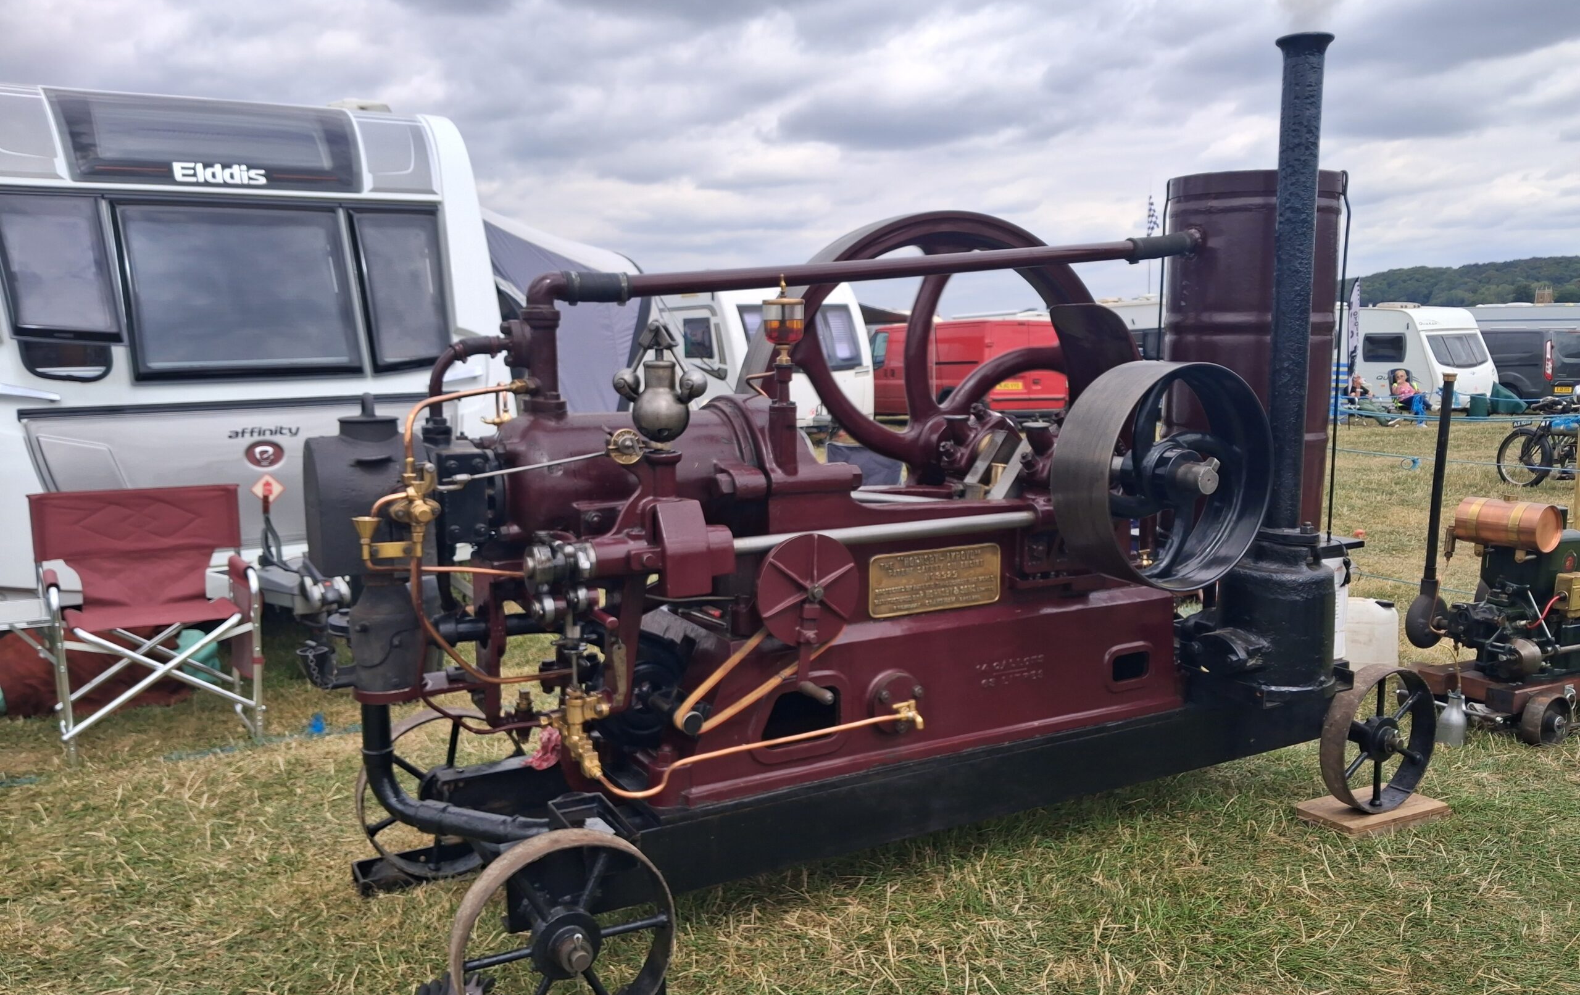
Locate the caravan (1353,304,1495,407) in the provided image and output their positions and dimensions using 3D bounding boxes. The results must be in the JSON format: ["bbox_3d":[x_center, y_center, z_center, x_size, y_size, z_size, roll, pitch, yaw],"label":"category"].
[{"bbox_3d":[14.250,-3.492,30.646,2.200,2.580,5.600,-4,7,-25],"label":"caravan"}]

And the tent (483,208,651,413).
[{"bbox_3d":[-2.540,-0.954,9.786,1.800,2.450,2.600,-4,8,-28],"label":"tent"}]

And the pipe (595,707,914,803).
[{"bbox_3d":[-0.066,0.588,2.815,0.790,0.085,0.070,-4,8,-28],"label":"pipe"}]

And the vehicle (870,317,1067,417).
[{"bbox_3d":[3.118,-2.290,23.743,1.970,2.040,4.950,-4,8,-27],"label":"vehicle"}]

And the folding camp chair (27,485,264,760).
[{"bbox_3d":[-2.360,0.438,4.577,0.680,0.880,0.500,-4,7,-25],"label":"folding camp chair"}]

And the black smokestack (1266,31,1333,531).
[{"bbox_3d":[1.553,-0.647,3.782,0.175,1.510,0.175,-4,8,-28],"label":"black smokestack"}]

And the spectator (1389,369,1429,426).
[{"bbox_3d":[12.097,-1.966,24.275,0.600,1.130,0.900,-3,7,-19],"label":"spectator"}]

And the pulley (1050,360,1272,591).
[{"bbox_3d":[1.006,-0.066,3.346,0.600,0.600,0.220,-4,8,-28],"label":"pulley"}]

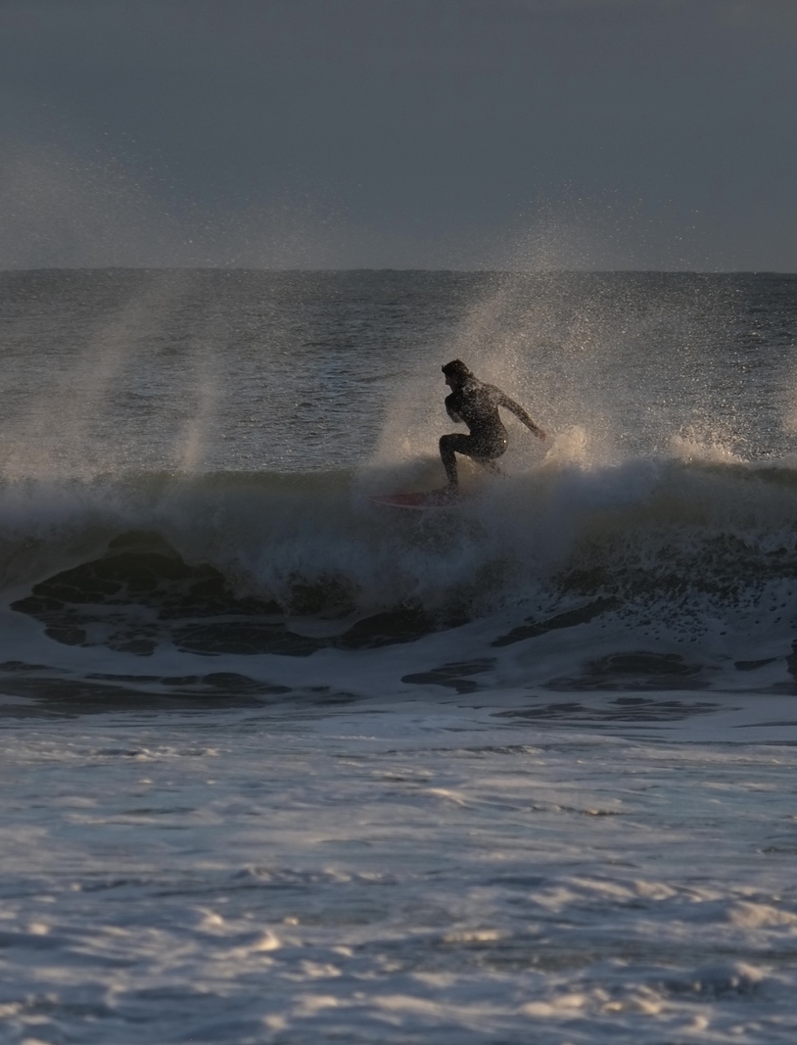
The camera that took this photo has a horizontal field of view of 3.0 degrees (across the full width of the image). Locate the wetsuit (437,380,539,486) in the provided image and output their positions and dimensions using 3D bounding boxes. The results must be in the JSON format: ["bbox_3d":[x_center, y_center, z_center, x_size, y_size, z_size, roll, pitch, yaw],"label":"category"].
[{"bbox_3d":[0.783,-0.777,128.000,0.780,0.920,0.720,-1,1,-41],"label":"wetsuit"}]

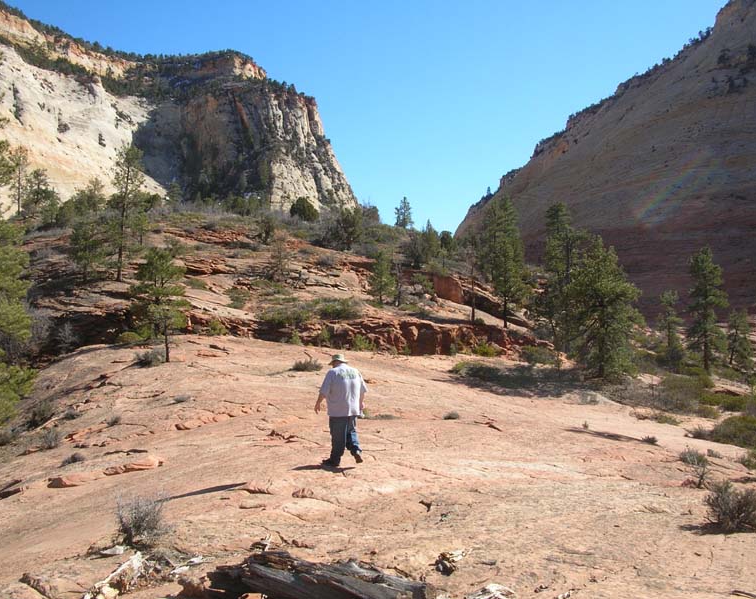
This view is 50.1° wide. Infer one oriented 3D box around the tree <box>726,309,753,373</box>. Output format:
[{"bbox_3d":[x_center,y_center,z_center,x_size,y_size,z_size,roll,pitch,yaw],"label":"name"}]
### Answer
[{"bbox_3d":[22.359,2.536,50.000,1.576,3.919,1.576,-1,-3,24],"label":"tree"}]

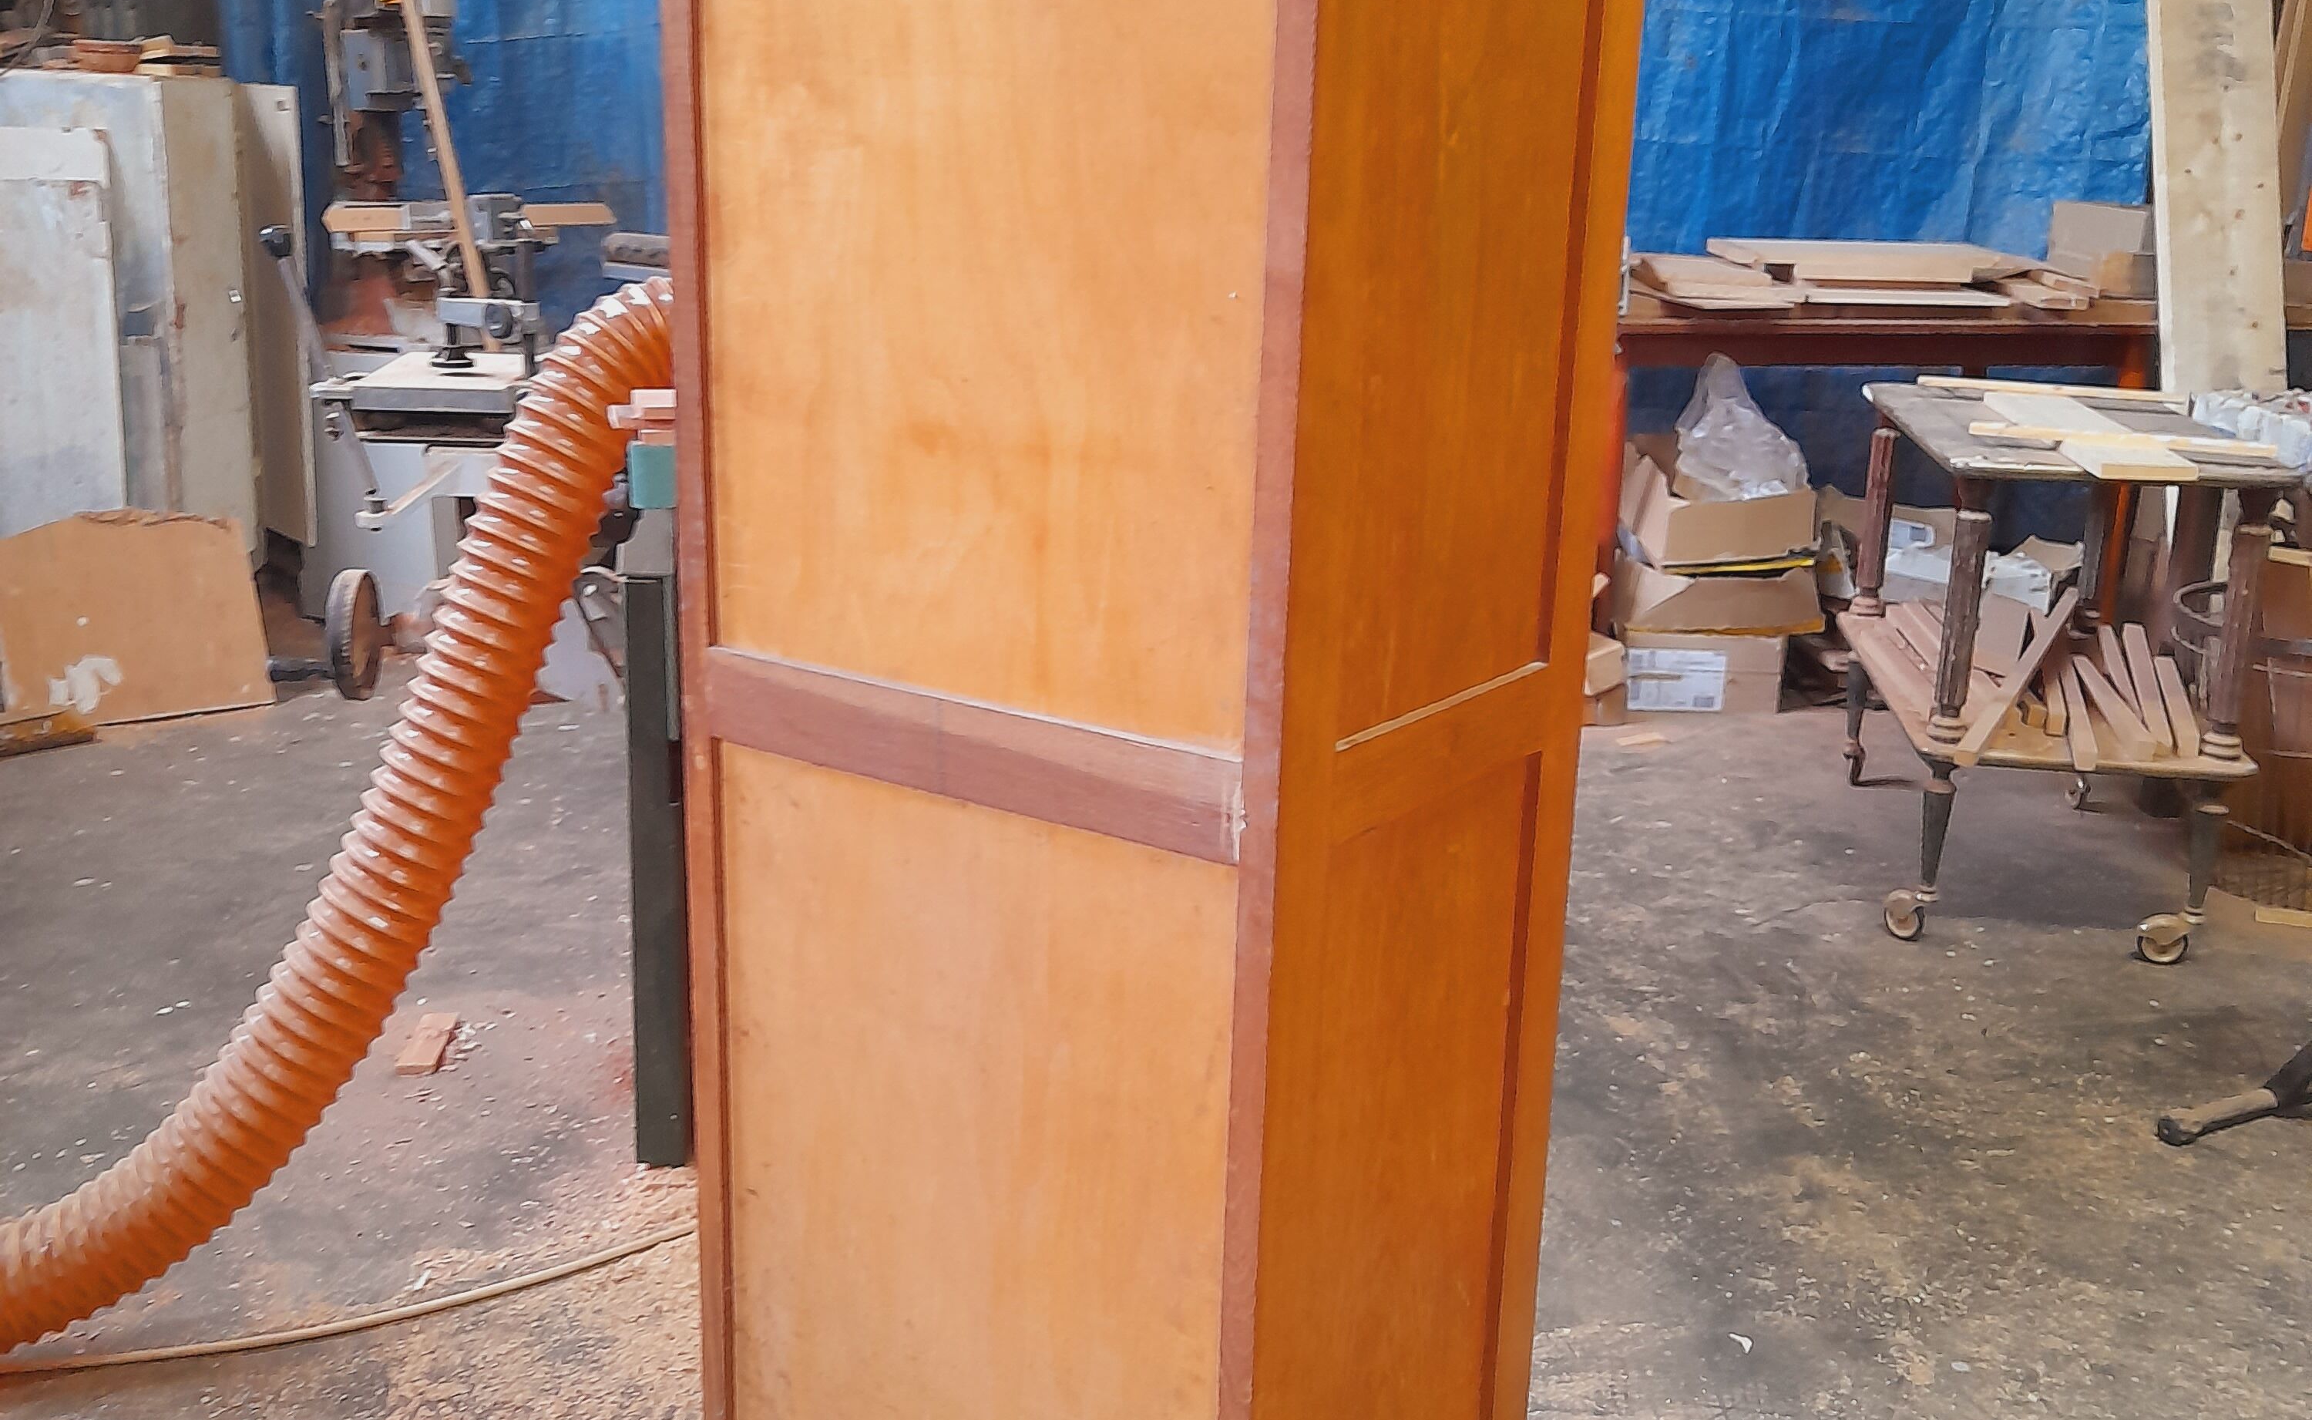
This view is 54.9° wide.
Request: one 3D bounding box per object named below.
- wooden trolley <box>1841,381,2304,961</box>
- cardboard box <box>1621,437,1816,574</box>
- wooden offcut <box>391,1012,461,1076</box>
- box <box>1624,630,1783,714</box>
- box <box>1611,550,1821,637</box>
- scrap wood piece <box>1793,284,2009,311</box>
[{"bbox_3d":[1.647,-0.110,4.231,0.540,0.850,1.089,4,16,8],"label":"wooden trolley"},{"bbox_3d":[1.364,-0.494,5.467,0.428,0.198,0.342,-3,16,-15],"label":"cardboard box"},{"bbox_3d":[-1.087,0.496,3.329,0.055,0.014,0.186,0,16,-7],"label":"wooden offcut"},{"bbox_3d":[1.308,-0.132,5.482,0.374,0.194,0.324,1,16,-3],"label":"box"},{"bbox_3d":[1.354,-0.303,5.445,0.482,0.158,0.288,0,16,-6],"label":"box"},{"bbox_3d":[1.854,-1.035,5.593,0.513,0.018,0.216,1,16,-2],"label":"scrap wood piece"}]

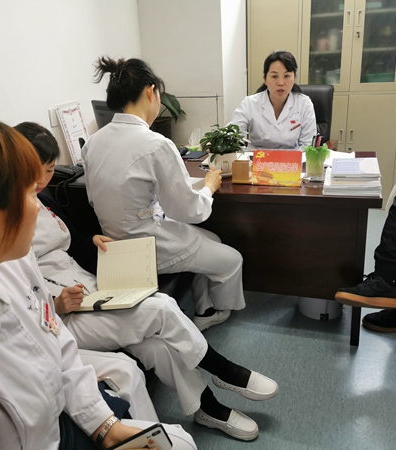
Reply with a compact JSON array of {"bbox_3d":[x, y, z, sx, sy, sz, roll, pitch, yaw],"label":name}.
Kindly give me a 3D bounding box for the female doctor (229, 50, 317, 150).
[{"bbox_3d":[0.493,-0.340,2.776,0.550,1.310,0.750,2,21,13],"label":"female doctor"}]

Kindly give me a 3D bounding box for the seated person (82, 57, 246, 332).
[{"bbox_3d":[-0.117,-0.022,2.009,0.720,1.310,0.540,-18,25,-34],"label":"seated person"}]

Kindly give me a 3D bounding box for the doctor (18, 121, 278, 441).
[{"bbox_3d":[-0.222,0.188,1.692,0.950,1.140,0.520,2,21,13],"label":"doctor"}]

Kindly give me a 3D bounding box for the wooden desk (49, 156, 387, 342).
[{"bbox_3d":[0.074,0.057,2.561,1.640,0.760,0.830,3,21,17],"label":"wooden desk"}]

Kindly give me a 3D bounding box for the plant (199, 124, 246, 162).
[{"bbox_3d":[0.117,-0.388,2.240,0.220,0.180,0.220,3,21,17],"label":"plant"}]

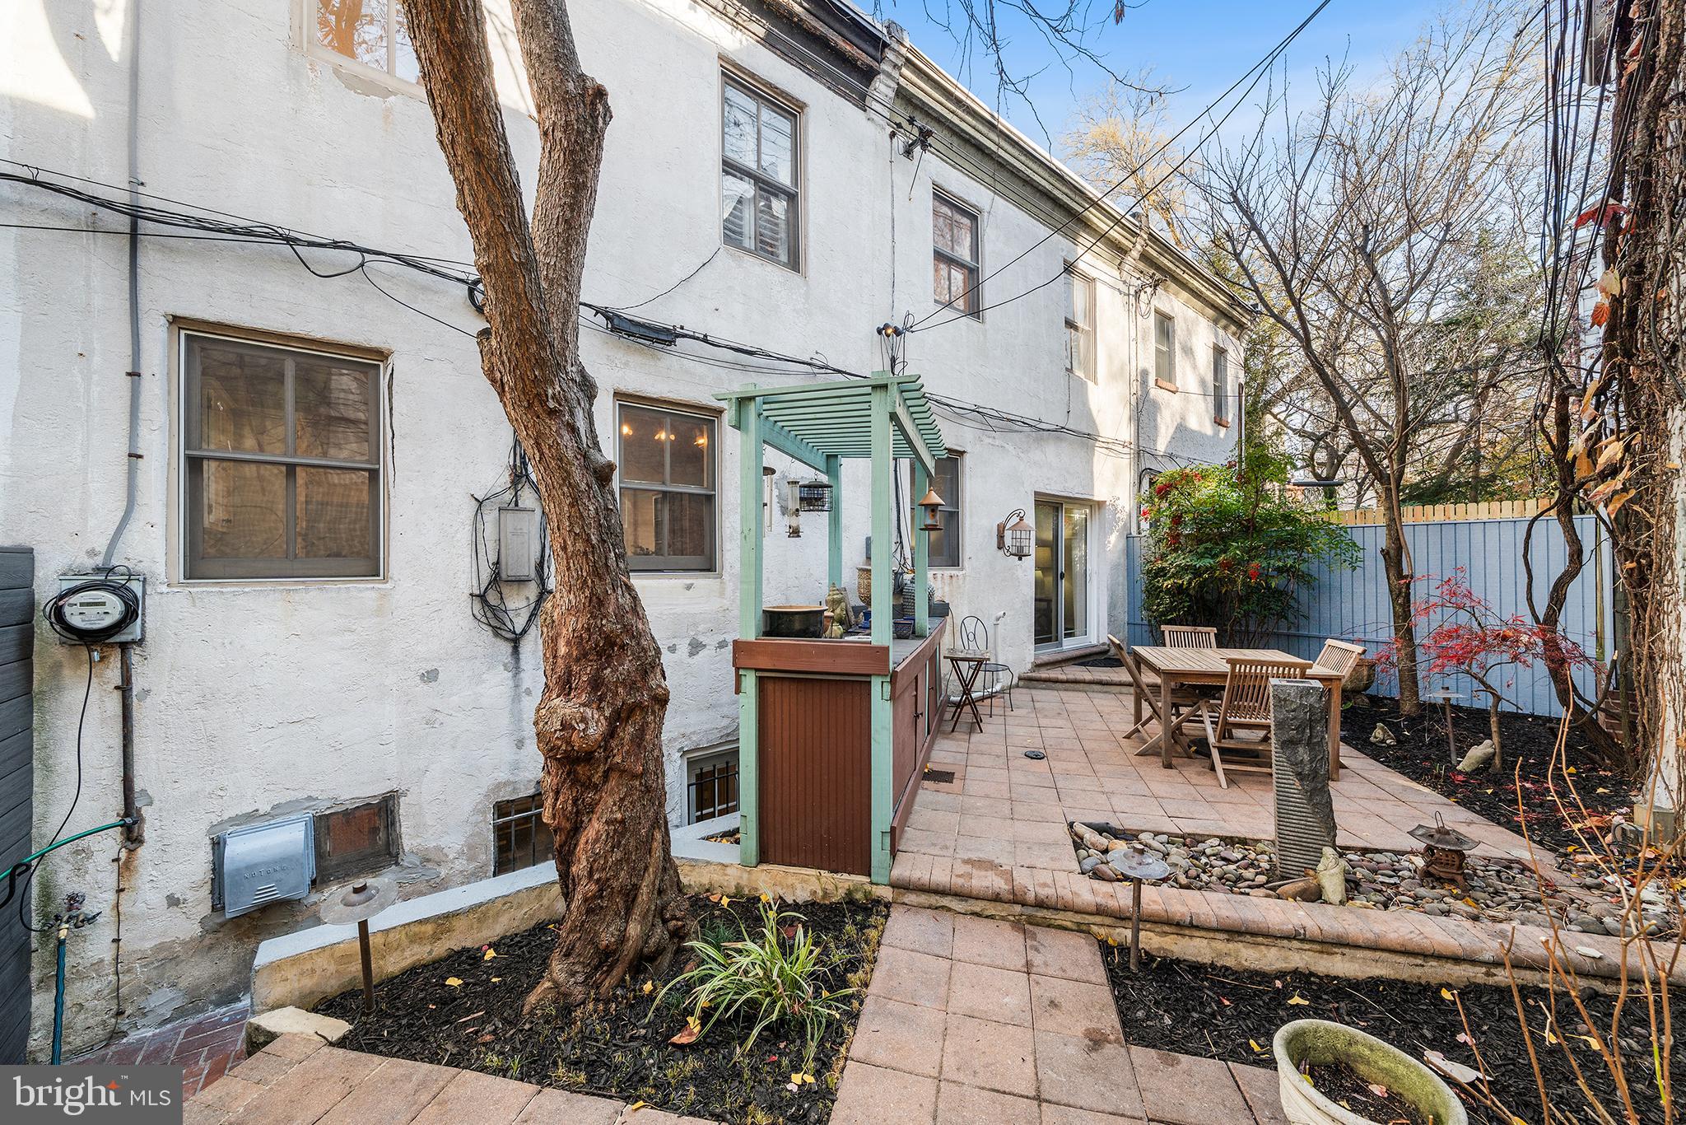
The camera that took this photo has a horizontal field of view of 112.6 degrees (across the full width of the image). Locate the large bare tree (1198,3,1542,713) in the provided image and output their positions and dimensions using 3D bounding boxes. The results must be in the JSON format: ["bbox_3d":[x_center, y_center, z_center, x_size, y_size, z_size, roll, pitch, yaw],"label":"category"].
[{"bbox_3d":[5.300,-1.900,5.700,3.100,6.800,2.900,0,0,-37],"label":"large bare tree"}]

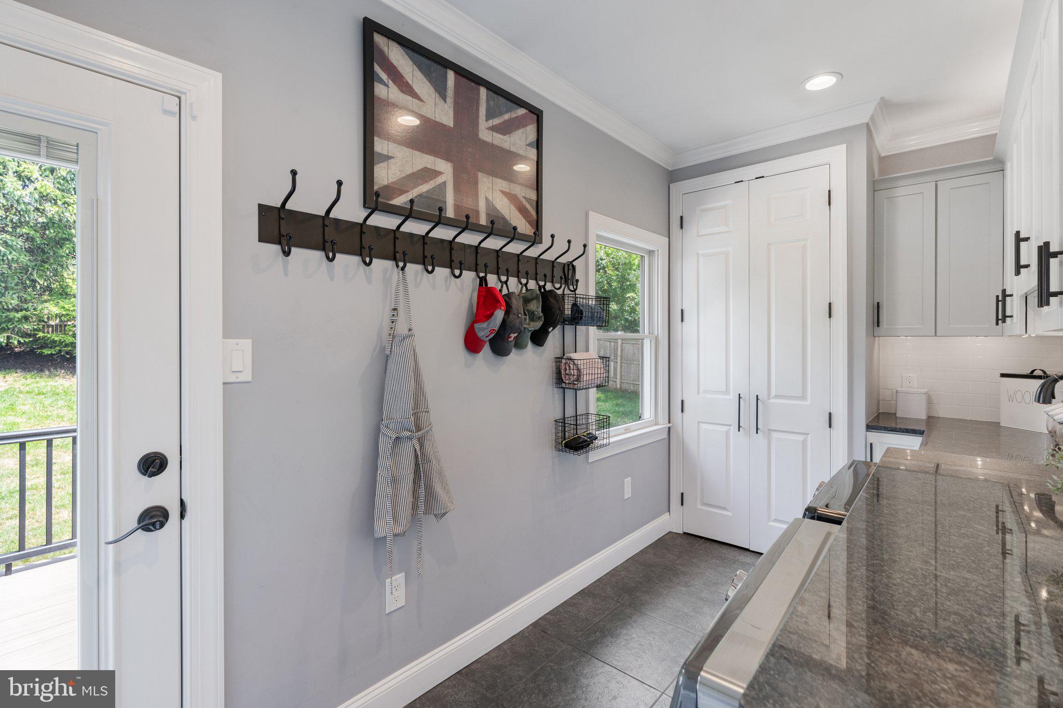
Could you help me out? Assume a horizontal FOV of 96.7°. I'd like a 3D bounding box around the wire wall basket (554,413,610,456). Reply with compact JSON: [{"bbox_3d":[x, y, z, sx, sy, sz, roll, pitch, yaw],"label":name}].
[{"bbox_3d":[0.276,0.422,2.497,0.141,0.155,0.300,1,1,41],"label":"wire wall basket"}]

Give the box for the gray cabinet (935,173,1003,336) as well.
[{"bbox_3d":[2.509,-0.560,2.707,0.280,0.920,0.021,1,1,41],"label":"gray cabinet"}]

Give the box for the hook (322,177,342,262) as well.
[{"bbox_3d":[-0.648,-0.432,1.544,0.105,0.258,0.024,1,1,43],"label":"hook"}]

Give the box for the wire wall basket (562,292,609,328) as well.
[{"bbox_3d":[0.274,-0.225,2.485,0.160,0.155,0.285,1,1,43],"label":"wire wall basket"}]

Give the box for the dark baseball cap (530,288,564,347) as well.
[{"bbox_3d":[0.082,-0.171,2.260,0.130,0.260,0.155,14,8,31],"label":"dark baseball cap"}]

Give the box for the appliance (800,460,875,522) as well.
[{"bbox_3d":[1.227,0.887,1.280,0.770,0.970,0.686,1,1,42],"label":"appliance"}]

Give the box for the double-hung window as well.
[{"bbox_3d":[0.636,-0.113,3.067,0.120,1.416,1.010,1,1,43],"label":"double-hung window"}]

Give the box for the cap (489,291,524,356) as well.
[{"bbox_3d":[-0.094,-0.130,2.099,0.170,0.270,0.135,0,7,-37],"label":"cap"}]

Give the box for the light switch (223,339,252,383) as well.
[{"bbox_3d":[-0.871,0.022,1.401,0.012,0.123,0.076,1,1,43],"label":"light switch"}]

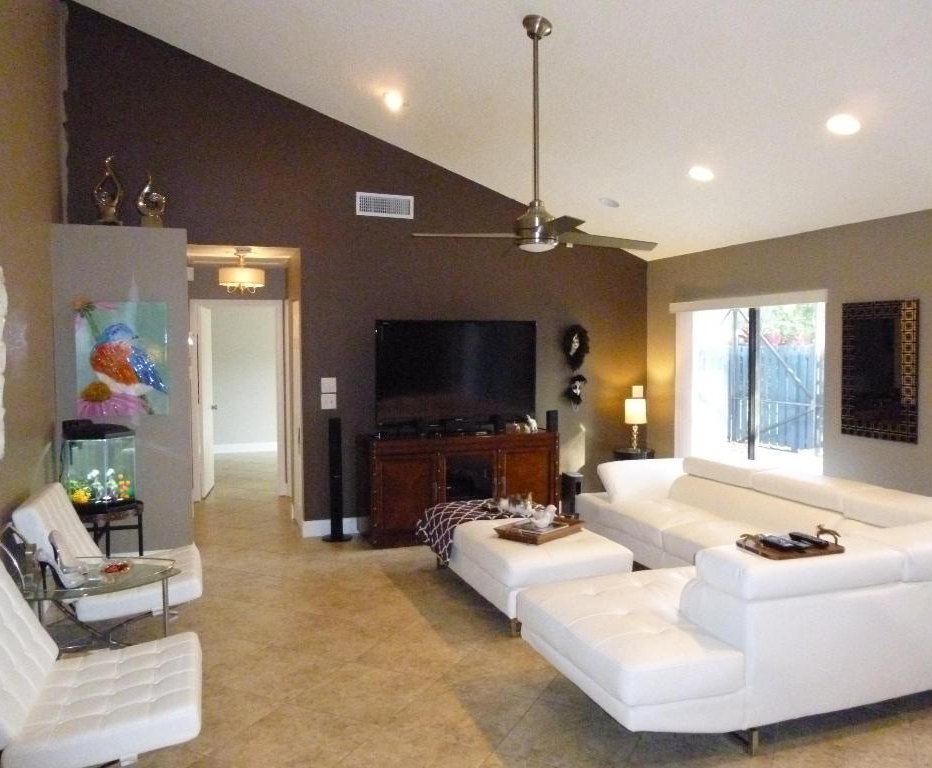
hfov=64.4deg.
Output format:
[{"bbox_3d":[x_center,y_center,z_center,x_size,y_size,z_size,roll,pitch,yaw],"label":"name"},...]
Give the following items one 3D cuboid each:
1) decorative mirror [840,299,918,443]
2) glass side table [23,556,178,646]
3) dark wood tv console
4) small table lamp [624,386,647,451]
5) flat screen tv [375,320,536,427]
[{"bbox_3d":[2.665,-0.089,4.778,0.040,0.895,0.580,-1,3,-19],"label":"decorative mirror"},{"bbox_3d":[-1.696,1.178,3.500,0.660,0.570,0.620,-1,3,-19],"label":"glass side table"},{"bbox_3d":[-0.053,0.859,6.454,1.690,0.861,0.468,-1,3,-19],"label":"dark wood tv console"},{"bbox_3d":[1.587,0.370,6.966,0.235,0.510,0.235,-1,3,-19],"label":"small table lamp"},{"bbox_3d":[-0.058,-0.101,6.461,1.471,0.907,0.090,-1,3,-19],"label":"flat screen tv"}]

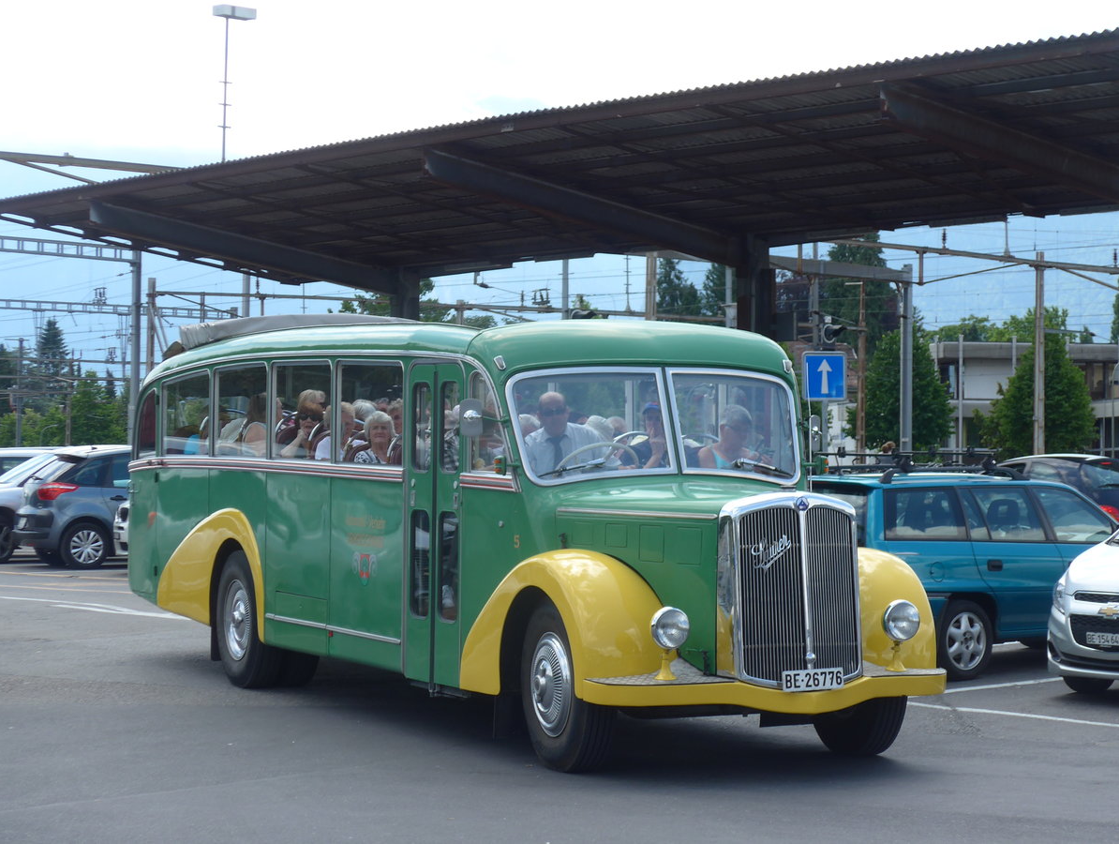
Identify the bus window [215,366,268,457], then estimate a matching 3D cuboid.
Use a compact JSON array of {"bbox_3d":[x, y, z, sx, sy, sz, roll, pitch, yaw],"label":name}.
[{"bbox_3d":[-2.209,-0.076,22.024,0.050,0.616,1.183,0,0,-24],"label":"bus window"}]

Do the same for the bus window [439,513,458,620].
[{"bbox_3d":[-0.631,0.841,18.432,0.050,0.624,0.326,0,0,-24],"label":"bus window"}]

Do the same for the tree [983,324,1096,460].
[{"bbox_3d":[21.296,-1.075,140.000,5.079,6.635,5.079,0,0,0],"label":"tree"}]

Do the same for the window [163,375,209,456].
[{"bbox_3d":[-2.737,-0.056,23.226,0.050,0.615,1.175,0,0,-24],"label":"window"}]

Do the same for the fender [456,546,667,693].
[{"bbox_3d":[0.021,1.131,17.843,0.600,0.870,1.800,0,0,-24],"label":"fender"}]

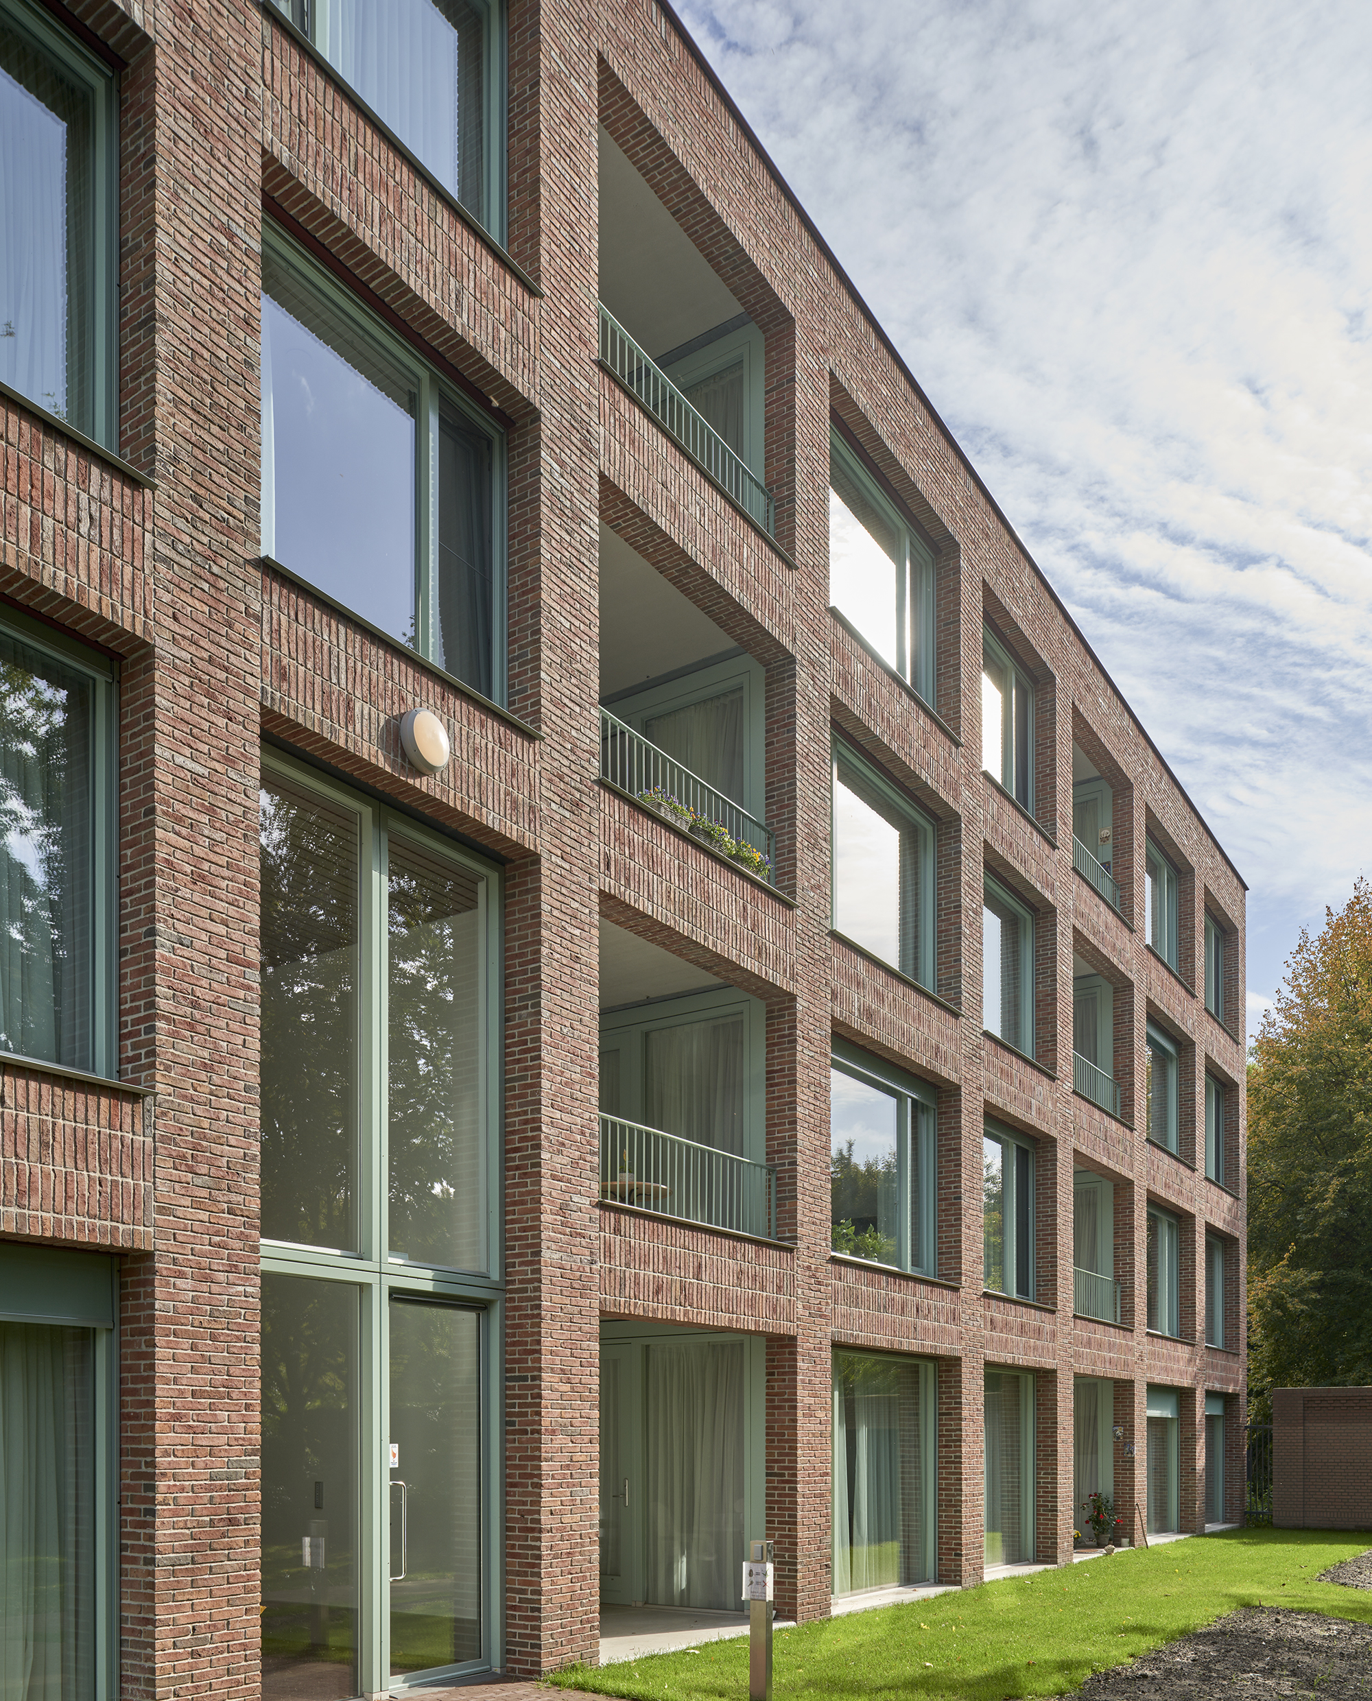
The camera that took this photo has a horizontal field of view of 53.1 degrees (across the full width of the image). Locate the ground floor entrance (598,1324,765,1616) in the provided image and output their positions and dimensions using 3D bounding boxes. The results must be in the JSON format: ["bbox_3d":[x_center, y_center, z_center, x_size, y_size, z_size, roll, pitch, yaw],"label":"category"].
[{"bbox_3d":[-0.115,5.539,12.282,2.000,2.450,0.140,-8,-13,34],"label":"ground floor entrance"}]

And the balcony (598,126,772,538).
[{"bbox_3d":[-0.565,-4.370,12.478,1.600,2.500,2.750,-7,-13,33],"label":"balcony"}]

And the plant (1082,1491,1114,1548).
[{"bbox_3d":[5.911,9.568,19.621,0.470,0.780,0.470,-7,-13,33],"label":"plant"}]

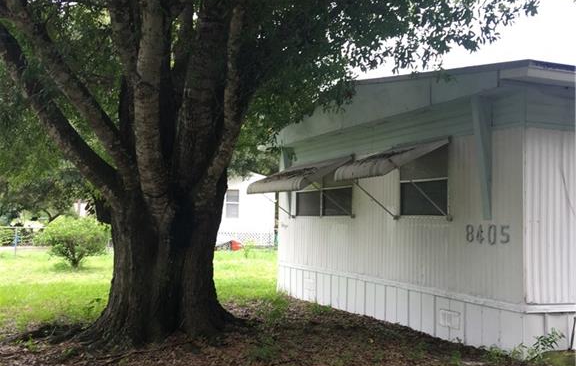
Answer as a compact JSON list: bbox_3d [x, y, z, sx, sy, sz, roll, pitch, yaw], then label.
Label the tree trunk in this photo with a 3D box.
[{"bbox_3d":[-1.570,0.910,7.800,1.750,1.880,1.600,1,-3,0],"label":"tree trunk"}]

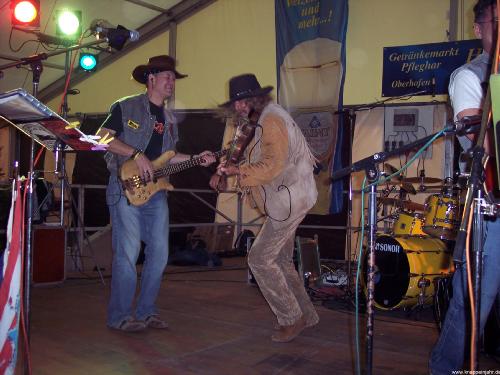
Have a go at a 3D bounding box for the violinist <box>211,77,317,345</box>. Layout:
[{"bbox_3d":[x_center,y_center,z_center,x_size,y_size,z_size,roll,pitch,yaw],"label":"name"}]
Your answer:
[{"bbox_3d":[0.090,0.110,3.600,0.660,1.700,0.550,2,-1,-20],"label":"violinist"}]

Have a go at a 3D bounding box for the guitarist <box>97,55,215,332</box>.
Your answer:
[{"bbox_3d":[-0.620,0.030,3.780,0.760,1.820,0.580,2,-1,-43],"label":"guitarist"}]

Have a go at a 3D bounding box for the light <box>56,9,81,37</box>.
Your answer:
[{"bbox_3d":[-1.760,-1.590,5.430,0.250,0.270,0.320,2,13,-18],"label":"light"}]

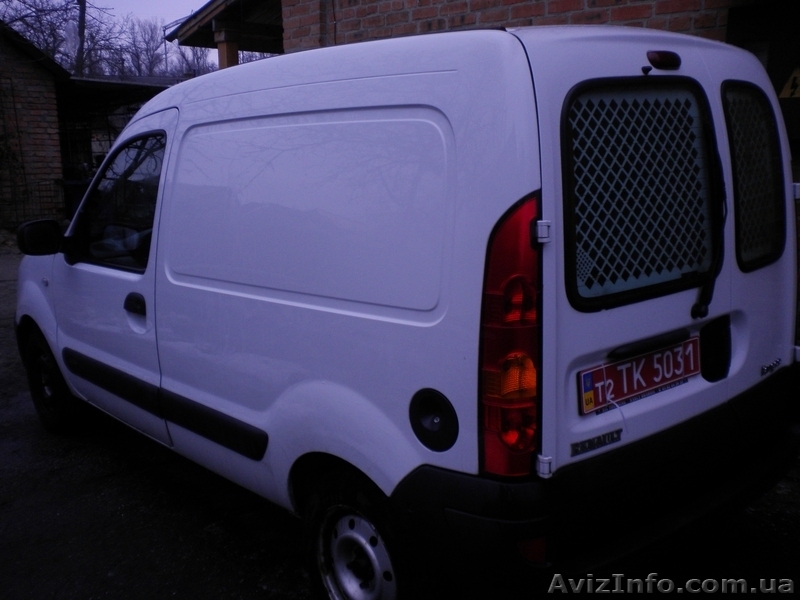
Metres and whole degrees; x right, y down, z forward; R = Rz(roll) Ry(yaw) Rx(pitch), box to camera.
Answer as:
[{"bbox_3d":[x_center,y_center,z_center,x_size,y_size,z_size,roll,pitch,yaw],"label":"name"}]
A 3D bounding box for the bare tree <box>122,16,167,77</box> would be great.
[{"bbox_3d":[-12.523,-10.261,40.762,3.200,7.672,3.200,-5,12,-16],"label":"bare tree"}]

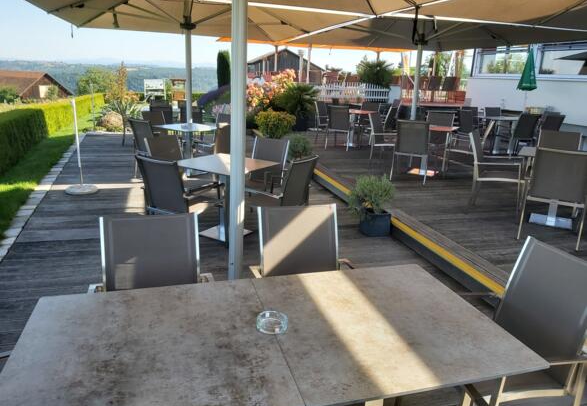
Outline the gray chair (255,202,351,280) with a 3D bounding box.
[{"bbox_3d":[0.092,0.515,2.437,0.560,0.880,0.600,-2,17,-16],"label":"gray chair"}]

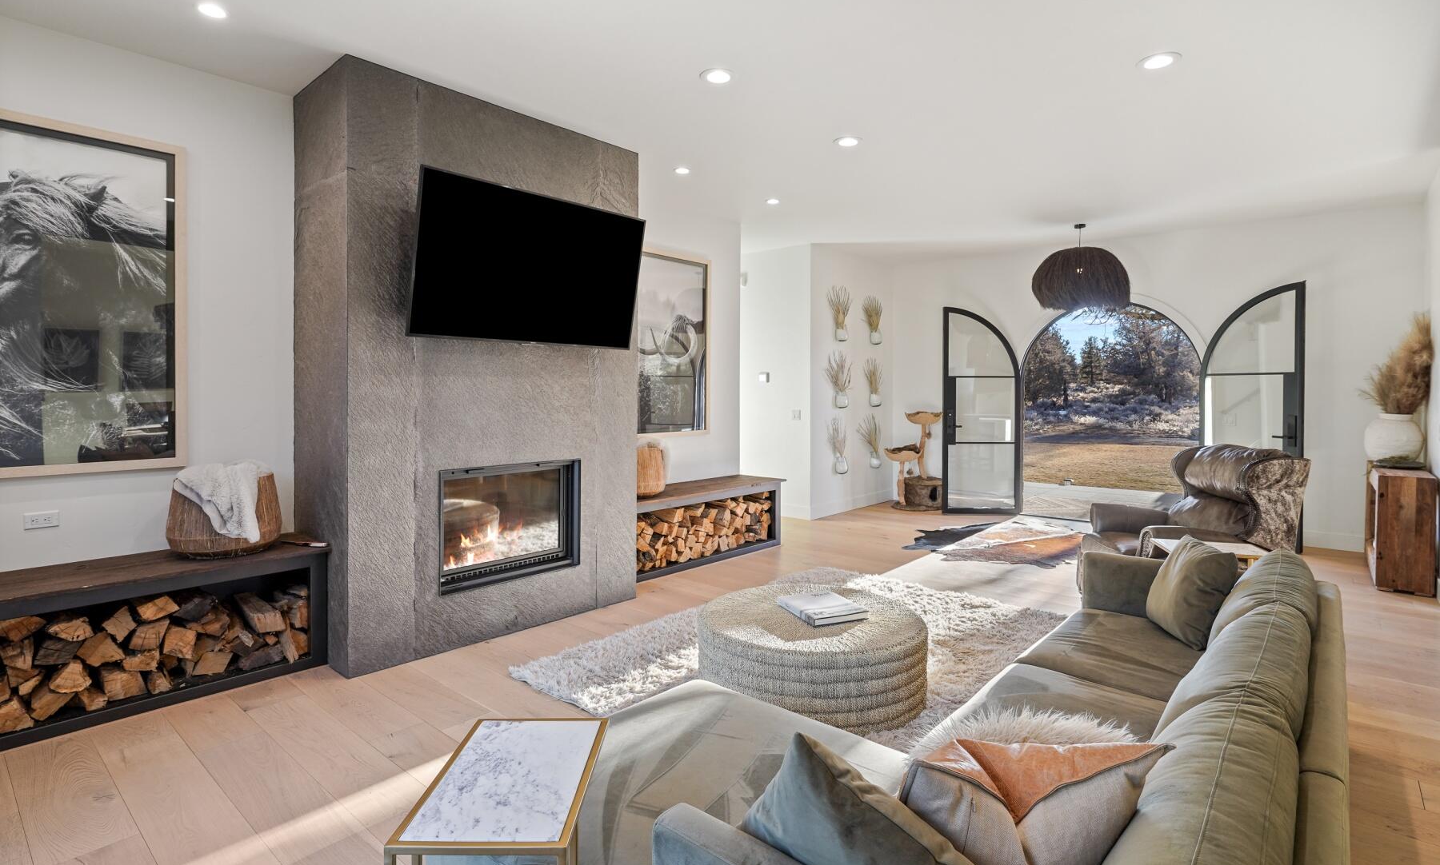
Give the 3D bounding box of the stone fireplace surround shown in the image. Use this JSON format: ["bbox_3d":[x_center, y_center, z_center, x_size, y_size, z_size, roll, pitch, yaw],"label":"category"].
[{"bbox_3d":[-1.466,-0.373,4.228,0.700,3.050,1.830,1,2,42],"label":"stone fireplace surround"}]

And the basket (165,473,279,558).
[{"bbox_3d":[-2.515,0.413,3.462,0.475,0.385,0.475,2,3,43],"label":"basket"}]

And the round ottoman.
[{"bbox_3d":[0.428,1.025,3.220,1.060,0.355,1.060,0,2,0],"label":"round ottoman"}]

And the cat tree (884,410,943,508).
[{"bbox_3d":[2.420,0.334,8.370,0.720,1.170,0.550,1,2,33],"label":"cat tree"}]

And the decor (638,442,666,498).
[{"bbox_3d":[-0.640,0.310,5.455,0.420,0.375,0.420,0,2,0],"label":"decor"}]

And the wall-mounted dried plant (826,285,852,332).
[{"bbox_3d":[1.346,-1.404,7.710,0.180,0.540,0.290,1,2,42],"label":"wall-mounted dried plant"}]

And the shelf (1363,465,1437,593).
[{"bbox_3d":[5.220,0.693,5.225,0.290,0.820,1.260,2,3,42],"label":"shelf"}]

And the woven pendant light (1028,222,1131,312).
[{"bbox_3d":[3.510,-1.603,6.620,0.840,0.860,0.840,1,2,41],"label":"woven pendant light"}]

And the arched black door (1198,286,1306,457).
[{"bbox_3d":[4.902,-0.150,6.289,0.060,2.390,0.890,-1,3,-19],"label":"arched black door"}]

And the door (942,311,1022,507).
[{"bbox_3d":[3.015,-0.249,7.800,0.900,2.380,0.060,0,2,5],"label":"door"}]

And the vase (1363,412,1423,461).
[{"bbox_3d":[5.500,0.060,5.556,0.345,0.405,0.345,2,3,42],"label":"vase"}]

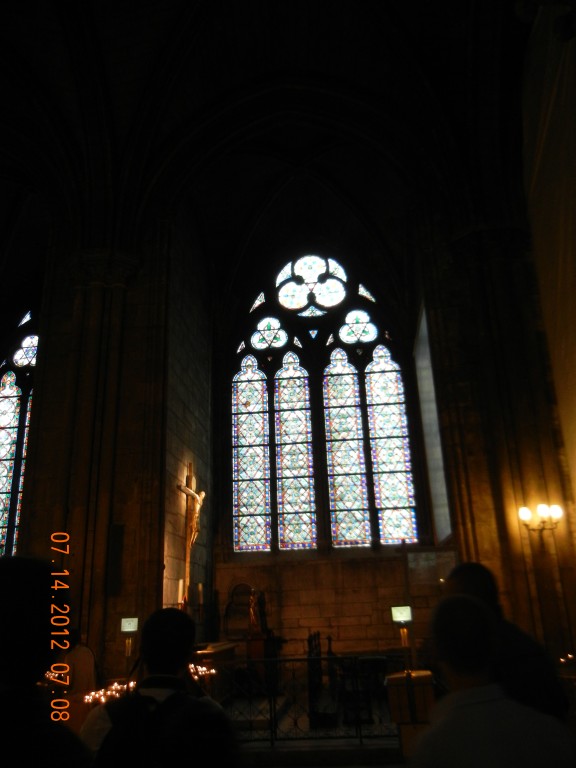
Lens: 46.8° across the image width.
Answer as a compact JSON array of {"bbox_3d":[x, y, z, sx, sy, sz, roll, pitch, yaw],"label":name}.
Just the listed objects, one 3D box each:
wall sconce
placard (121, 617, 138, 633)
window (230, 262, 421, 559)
[{"bbox_3d":[3.016,1.606,7.950,0.472,0.309,0.350,-4,-20,5],"label":"wall sconce"},{"bbox_3d":[-1.887,2.873,7.939,0.201,0.142,0.030,-4,-20,5],"label":"placard"},{"bbox_3d":[0.647,0.144,14.654,3.793,6.833,0.300,-4,-20,5],"label":"window"}]

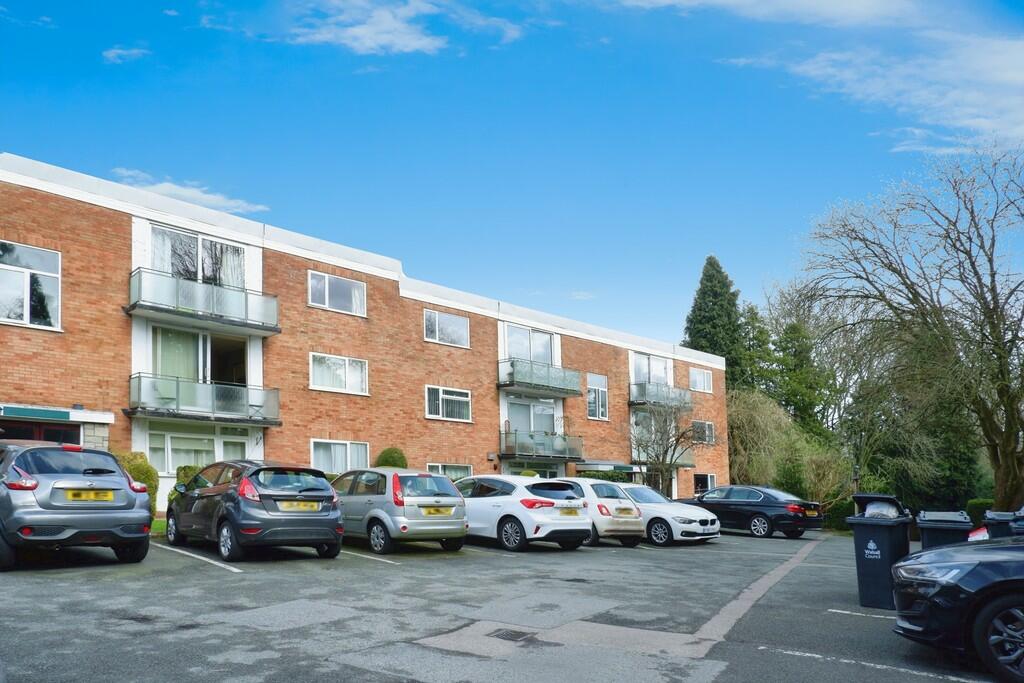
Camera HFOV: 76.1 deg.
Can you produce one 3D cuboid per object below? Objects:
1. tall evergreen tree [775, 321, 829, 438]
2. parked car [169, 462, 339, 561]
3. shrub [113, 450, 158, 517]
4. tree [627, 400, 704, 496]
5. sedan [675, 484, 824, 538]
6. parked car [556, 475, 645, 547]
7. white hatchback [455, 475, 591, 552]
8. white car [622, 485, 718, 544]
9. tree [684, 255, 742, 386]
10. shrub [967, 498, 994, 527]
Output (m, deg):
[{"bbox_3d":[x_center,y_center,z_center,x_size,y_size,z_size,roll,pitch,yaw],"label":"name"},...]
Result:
[{"bbox_3d":[15.463,4.044,35.605,3.600,10.683,3.600,2,-12,0],"label":"tall evergreen tree"},{"bbox_3d":[-4.536,2.840,11.301,1.752,1.485,3.970,13,-16,-40],"label":"parked car"},{"bbox_3d":[-8.889,3.446,15.477,1.500,1.714,1.500,2,-12,0],"label":"shrub"},{"bbox_3d":[5.871,4.542,24.976,3.000,4.597,3.000,2,-12,0],"label":"tree"},{"bbox_3d":[6.993,5.206,20.331,1.890,1.464,4.900,11,-15,-37],"label":"sedan"},{"bbox_3d":[1.514,4.141,16.102,1.657,1.488,3.560,14,-17,-43],"label":"parked car"},{"bbox_3d":[-0.293,3.763,14.644,1.855,1.465,4.378,13,-16,-43],"label":"white hatchback"},{"bbox_3d":[3.238,4.469,17.284,1.841,1.429,4.633,12,-15,-38],"label":"white car"},{"bbox_3d":[12.877,2.312,42.741,4.600,16.829,4.600,2,-12,0],"label":"tree"},{"bbox_3d":[13.987,5.394,19.637,1.000,1.327,1.000,2,-12,0],"label":"shrub"}]

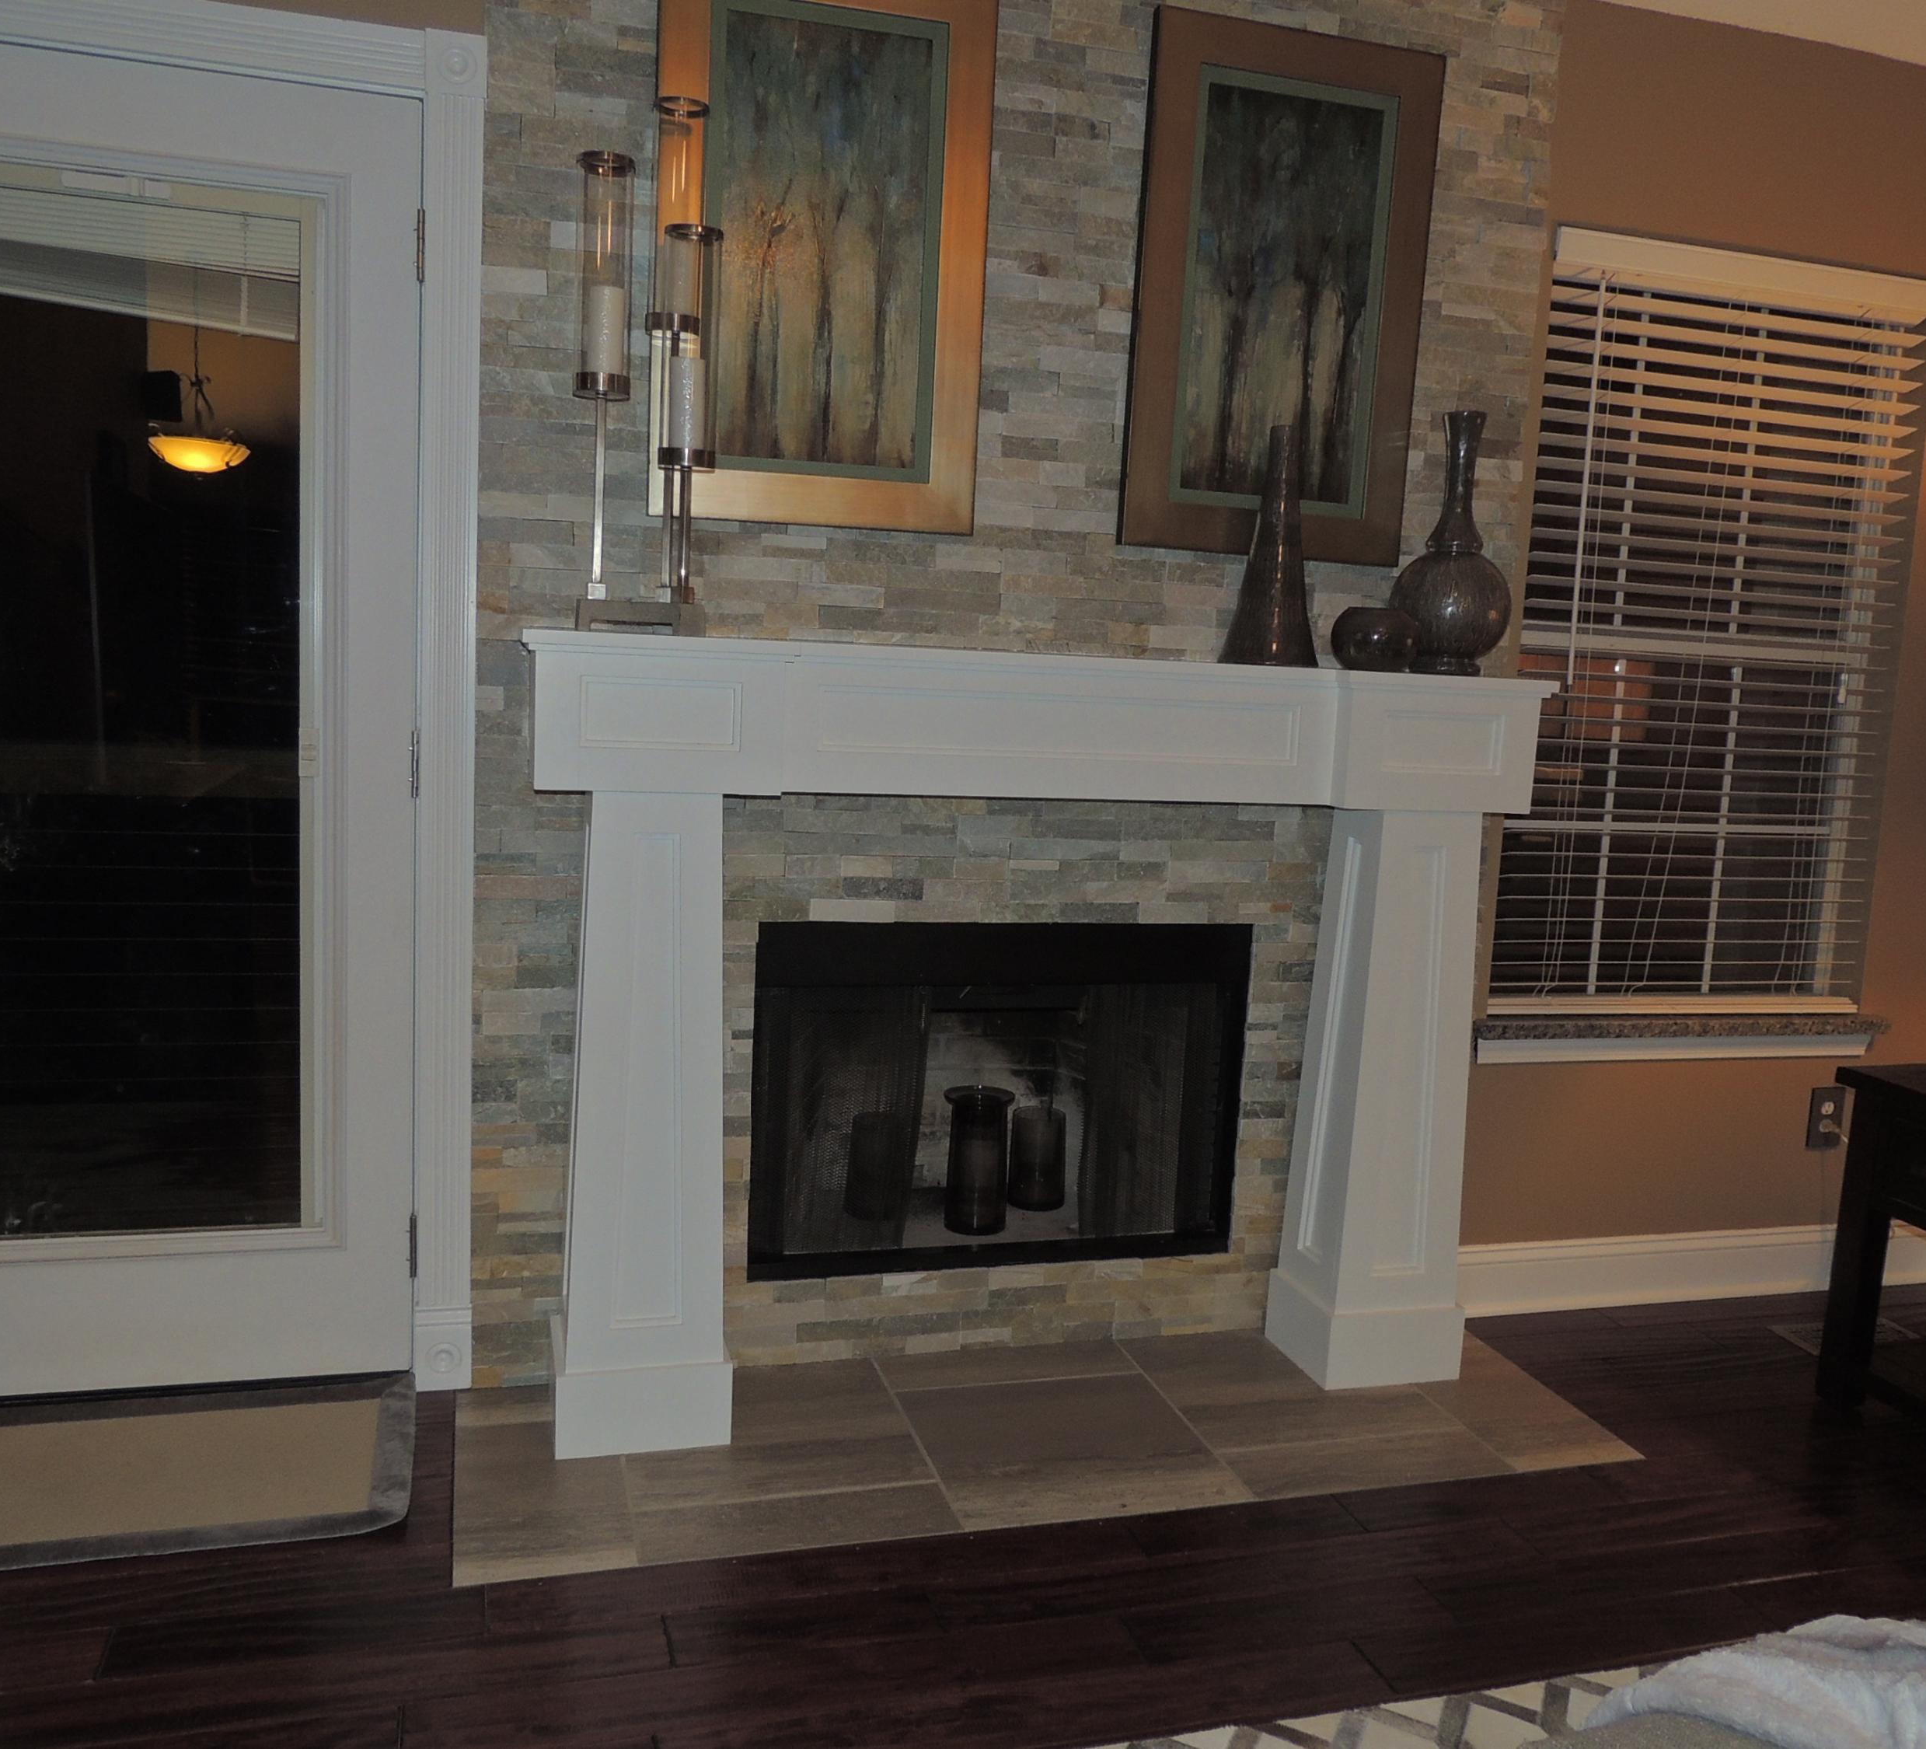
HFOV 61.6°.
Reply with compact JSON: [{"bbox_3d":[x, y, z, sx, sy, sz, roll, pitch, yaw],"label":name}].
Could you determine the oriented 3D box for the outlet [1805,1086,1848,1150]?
[{"bbox_3d":[1.817,0.515,3.392,0.088,0.130,0.013,1,7,-16],"label":"outlet"}]

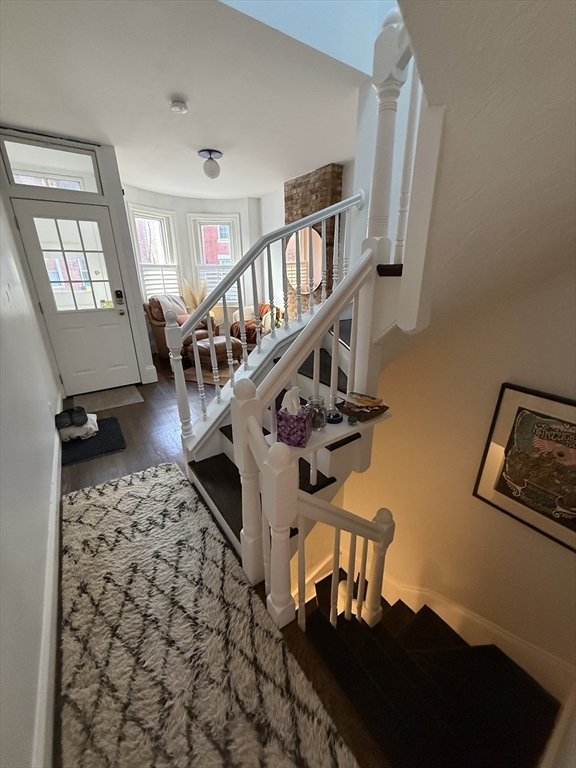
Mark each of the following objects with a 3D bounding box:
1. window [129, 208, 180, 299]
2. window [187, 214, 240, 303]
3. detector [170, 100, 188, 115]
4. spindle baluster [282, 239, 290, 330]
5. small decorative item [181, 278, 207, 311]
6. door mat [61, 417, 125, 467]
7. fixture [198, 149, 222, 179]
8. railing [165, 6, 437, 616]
[{"bbox_3d":[-2.270,-2.152,5.498,0.140,1.700,0.930,10,23,27],"label":"window"},{"bbox_3d":[-1.374,-2.384,6.098,0.960,1.700,0.140,-4,21,-8],"label":"window"},{"bbox_3d":[-0.863,-2.198,2.471,0.130,0.039,0.130,-14,24,-31],"label":"detector"},{"bbox_3d":[-0.011,-0.685,2.175,0.037,0.630,0.037,-14,24,-31],"label":"spindle baluster"},{"bbox_3d":[-1.736,-1.649,5.862,0.450,0.680,0.400,-6,21,-15],"label":"small decorative item"},{"bbox_3d":[-1.734,0.474,2.784,0.474,0.013,0.735,-14,24,-31],"label":"door mat"},{"bbox_3d":[-0.874,-2.489,3.555,0.262,0.247,0.262,-14,24,-31],"label":"fixture"},{"bbox_3d":[0.229,-0.160,1.776,1.520,2.620,1.280,-14,24,-31],"label":"railing"}]

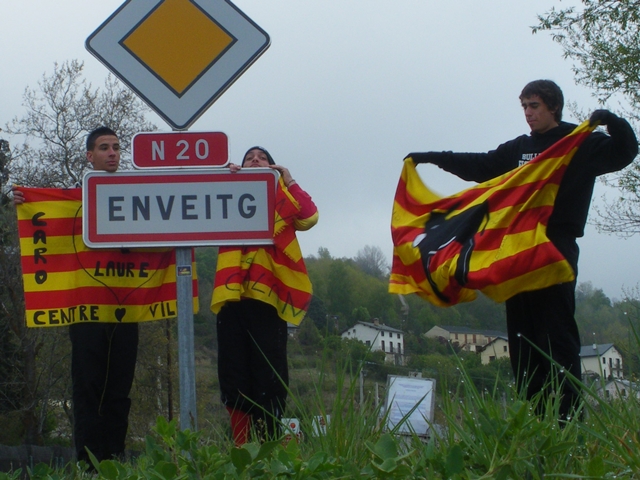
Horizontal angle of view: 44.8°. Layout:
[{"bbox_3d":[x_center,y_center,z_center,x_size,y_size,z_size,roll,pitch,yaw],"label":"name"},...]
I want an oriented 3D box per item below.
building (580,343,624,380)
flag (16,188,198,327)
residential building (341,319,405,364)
[{"bbox_3d":[59.778,26.999,170.323,10.000,8.400,9.000,10,-16,-44],"label":"building"},{"bbox_3d":[-1.141,0.078,4.180,0.950,0.750,0.100,-5,-10,-1],"label":"flag"},{"bbox_3d":[12.239,23.513,176.795,10.600,10.200,10.600,-10,-14,36],"label":"residential building"}]

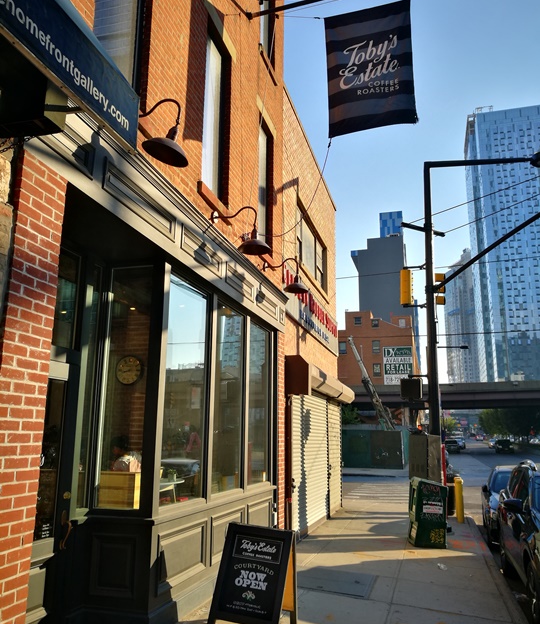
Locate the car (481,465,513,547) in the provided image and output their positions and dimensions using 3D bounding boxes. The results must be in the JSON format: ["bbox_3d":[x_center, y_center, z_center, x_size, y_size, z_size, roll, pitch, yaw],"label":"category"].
[{"bbox_3d":[5.462,3.955,11.692,1.780,1.450,4.500,-3,-13,16],"label":"car"}]

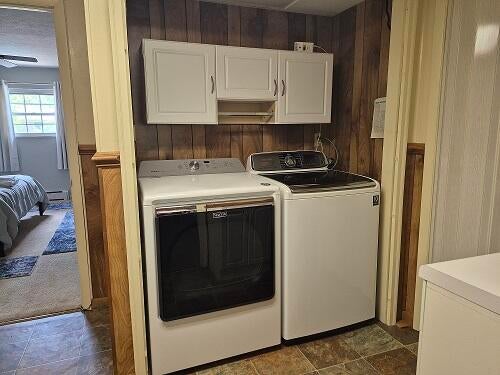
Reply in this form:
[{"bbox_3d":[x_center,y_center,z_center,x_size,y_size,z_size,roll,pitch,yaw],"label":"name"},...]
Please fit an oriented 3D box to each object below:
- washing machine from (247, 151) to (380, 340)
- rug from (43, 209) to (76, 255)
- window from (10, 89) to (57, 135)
[{"bbox_3d":[0.403,0.333,2.399,0.690,1.132,0.720,-4,10,-20],"label":"washing machine"},{"bbox_3d":[-2.421,0.550,4.777,0.600,0.012,2.255,-4,10,-22],"label":"rug"},{"bbox_3d":[-3.913,-1.347,6.026,0.745,0.825,0.100,-4,10,-20],"label":"window"}]

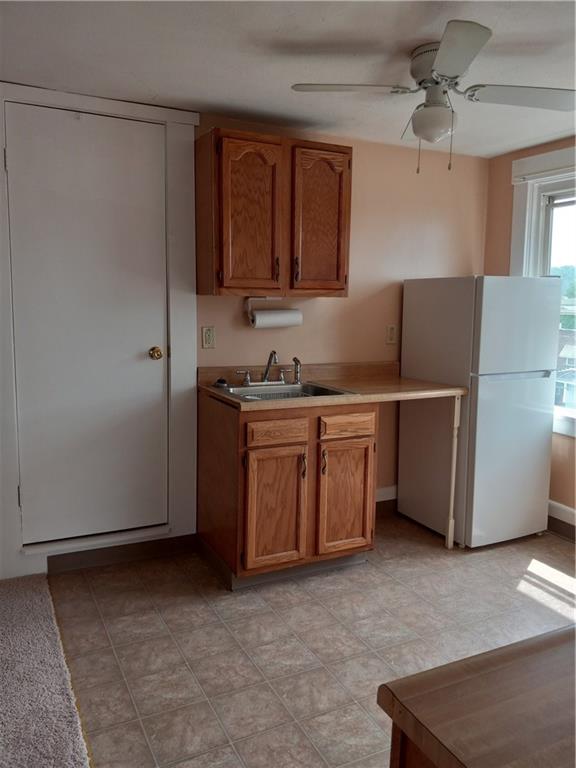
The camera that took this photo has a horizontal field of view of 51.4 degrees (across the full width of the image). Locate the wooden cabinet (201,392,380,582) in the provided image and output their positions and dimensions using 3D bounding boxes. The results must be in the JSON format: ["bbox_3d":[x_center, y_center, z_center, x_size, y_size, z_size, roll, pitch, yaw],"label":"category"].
[{"bbox_3d":[-0.011,0.481,3.154,0.758,0.825,0.587,-3,7,-27],"label":"wooden cabinet"}]

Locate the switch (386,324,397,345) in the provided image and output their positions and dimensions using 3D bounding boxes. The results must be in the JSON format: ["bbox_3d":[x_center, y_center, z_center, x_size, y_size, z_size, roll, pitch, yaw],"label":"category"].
[{"bbox_3d":[0.648,-0.306,3.721,0.073,0.115,0.012,-3,7,-27],"label":"switch"}]

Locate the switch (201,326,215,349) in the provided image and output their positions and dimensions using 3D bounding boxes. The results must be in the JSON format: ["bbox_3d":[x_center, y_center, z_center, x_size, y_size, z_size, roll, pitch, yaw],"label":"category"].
[{"bbox_3d":[-0.421,-0.247,3.184,0.073,0.115,0.012,-3,7,-27],"label":"switch"}]

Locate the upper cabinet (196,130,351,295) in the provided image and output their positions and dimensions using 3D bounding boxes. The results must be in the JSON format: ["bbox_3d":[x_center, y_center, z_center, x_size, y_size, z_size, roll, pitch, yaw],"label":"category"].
[{"bbox_3d":[-0.066,-0.851,3.137,0.764,0.782,0.285,-3,7,-27],"label":"upper cabinet"}]

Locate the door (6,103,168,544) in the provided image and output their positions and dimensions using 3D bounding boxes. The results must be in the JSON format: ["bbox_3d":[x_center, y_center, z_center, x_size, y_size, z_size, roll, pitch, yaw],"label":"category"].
[{"bbox_3d":[-0.960,-0.257,2.976,0.726,2.069,0.045,-3,7,-27],"label":"door"}]

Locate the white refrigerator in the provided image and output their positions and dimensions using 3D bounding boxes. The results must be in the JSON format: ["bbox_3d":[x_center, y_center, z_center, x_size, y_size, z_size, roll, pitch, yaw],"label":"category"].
[{"bbox_3d":[1.140,0.131,3.665,0.600,1.517,0.663,-3,7,-27],"label":"white refrigerator"}]

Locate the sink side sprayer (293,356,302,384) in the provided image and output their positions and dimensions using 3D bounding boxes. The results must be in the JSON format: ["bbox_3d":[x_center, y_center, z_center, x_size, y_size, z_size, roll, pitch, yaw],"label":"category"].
[{"bbox_3d":[0.051,-0.073,3.355,0.058,0.154,0.036,-5,8,-40],"label":"sink side sprayer"}]

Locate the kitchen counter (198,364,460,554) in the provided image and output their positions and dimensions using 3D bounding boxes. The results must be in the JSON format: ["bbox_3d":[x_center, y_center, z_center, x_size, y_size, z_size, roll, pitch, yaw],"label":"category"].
[{"bbox_3d":[0.230,0.422,3.259,1.293,1.013,0.608,-3,7,-27],"label":"kitchen counter"}]

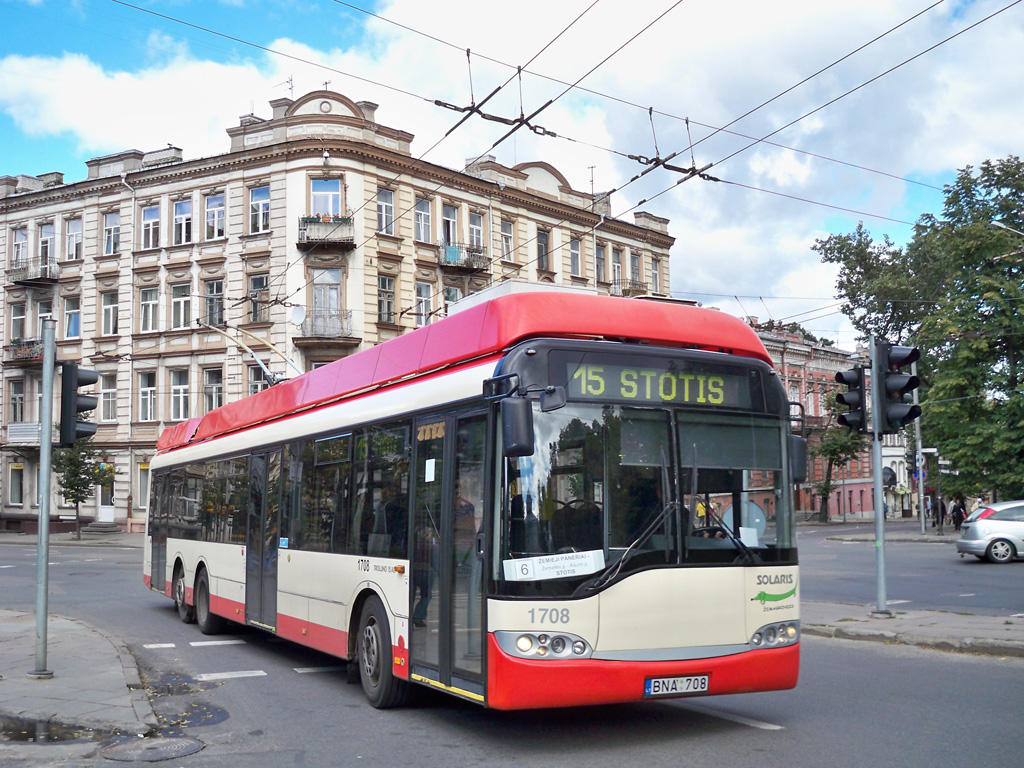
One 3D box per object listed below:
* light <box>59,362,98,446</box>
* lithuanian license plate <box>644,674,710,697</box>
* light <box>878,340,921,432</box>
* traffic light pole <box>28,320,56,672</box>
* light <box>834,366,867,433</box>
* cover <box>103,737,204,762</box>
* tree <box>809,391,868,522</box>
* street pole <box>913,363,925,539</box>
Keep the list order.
[{"bbox_3d":[-4.349,0.206,10.400,0.360,0.840,0.280,1,-6,-17],"label":"light"},{"bbox_3d":[1.119,2.038,7.000,0.520,0.120,0.020,2,-7,-27],"label":"lithuanian license plate"},{"bbox_3d":[5.002,0.058,13.400,0.360,1.160,0.440,4,-7,-37],"label":"light"},{"bbox_3d":[-4.701,1.140,10.400,0.240,3.580,0.240,-1,-6,0],"label":"traffic light pole"},{"bbox_3d":[4.430,0.203,13.550,0.380,0.860,0.280,1,-6,-13],"label":"light"},{"bbox_3d":[-2.424,2.471,7.000,0.660,0.040,0.660,-1,-6,0],"label":"cover"},{"bbox_3d":[23.723,5.179,75.000,4.600,9.700,4.400,-1,-6,0],"label":"tree"},{"bbox_3d":[17.689,2.629,45.000,0.240,7.800,0.240,-1,-6,0],"label":"street pole"}]

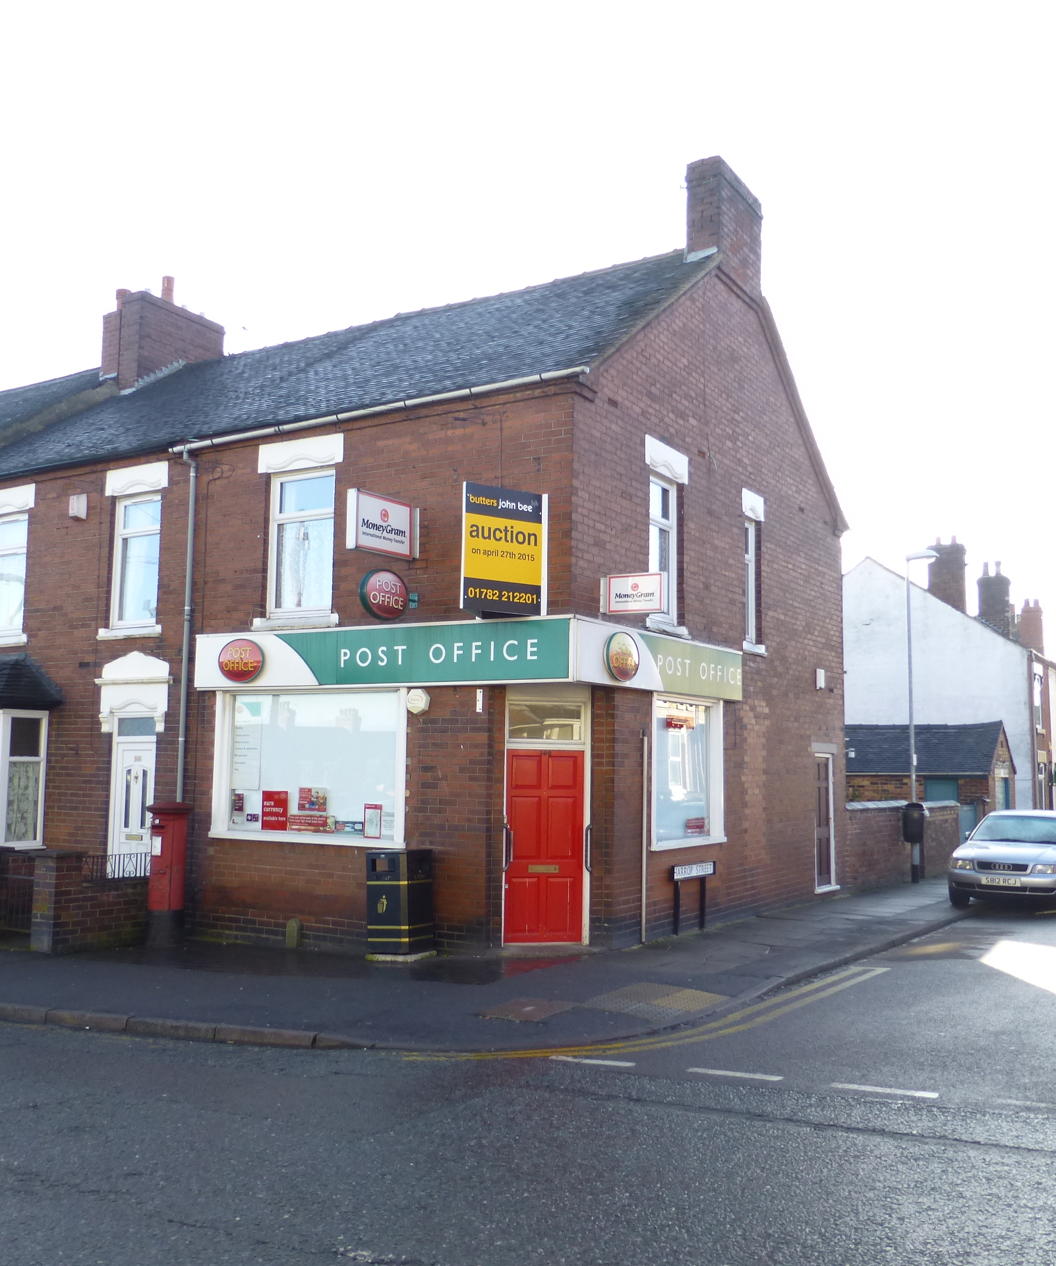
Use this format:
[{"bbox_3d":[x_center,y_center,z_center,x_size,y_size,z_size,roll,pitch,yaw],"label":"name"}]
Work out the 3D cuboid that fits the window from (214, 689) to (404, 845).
[{"bbox_3d":[-2.486,1.498,13.121,2.847,1.706,0.195,-3,-7,31],"label":"window"}]

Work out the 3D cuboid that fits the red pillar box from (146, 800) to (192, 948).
[{"bbox_3d":[-4.026,2.674,13.099,0.510,1.580,0.510,-3,-7,31],"label":"red pillar box"}]

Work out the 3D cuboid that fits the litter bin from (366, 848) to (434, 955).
[{"bbox_3d":[-1.271,2.670,11.659,0.526,0.985,0.517,-8,-9,31],"label":"litter bin"}]

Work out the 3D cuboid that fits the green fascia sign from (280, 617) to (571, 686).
[{"bbox_3d":[-1.151,0.230,12.251,3.743,0.615,0.120,-3,-7,32],"label":"green fascia sign"}]

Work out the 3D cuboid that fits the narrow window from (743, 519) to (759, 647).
[{"bbox_3d":[2.889,-0.694,15.680,0.100,1.640,0.580,-3,-7,32],"label":"narrow window"}]

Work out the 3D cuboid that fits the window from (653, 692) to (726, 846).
[{"bbox_3d":[1.869,1.634,13.771,0.195,1.706,1.950,-3,-7,31],"label":"window"}]

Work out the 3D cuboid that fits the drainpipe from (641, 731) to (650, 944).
[{"bbox_3d":[1.240,2.155,12.430,0.075,2.218,0.075,-3,-7,32],"label":"drainpipe"}]

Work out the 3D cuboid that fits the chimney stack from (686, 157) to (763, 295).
[{"bbox_3d":[2.745,-5.484,16.162,0.468,1.482,1.589,-3,-7,31],"label":"chimney stack"}]

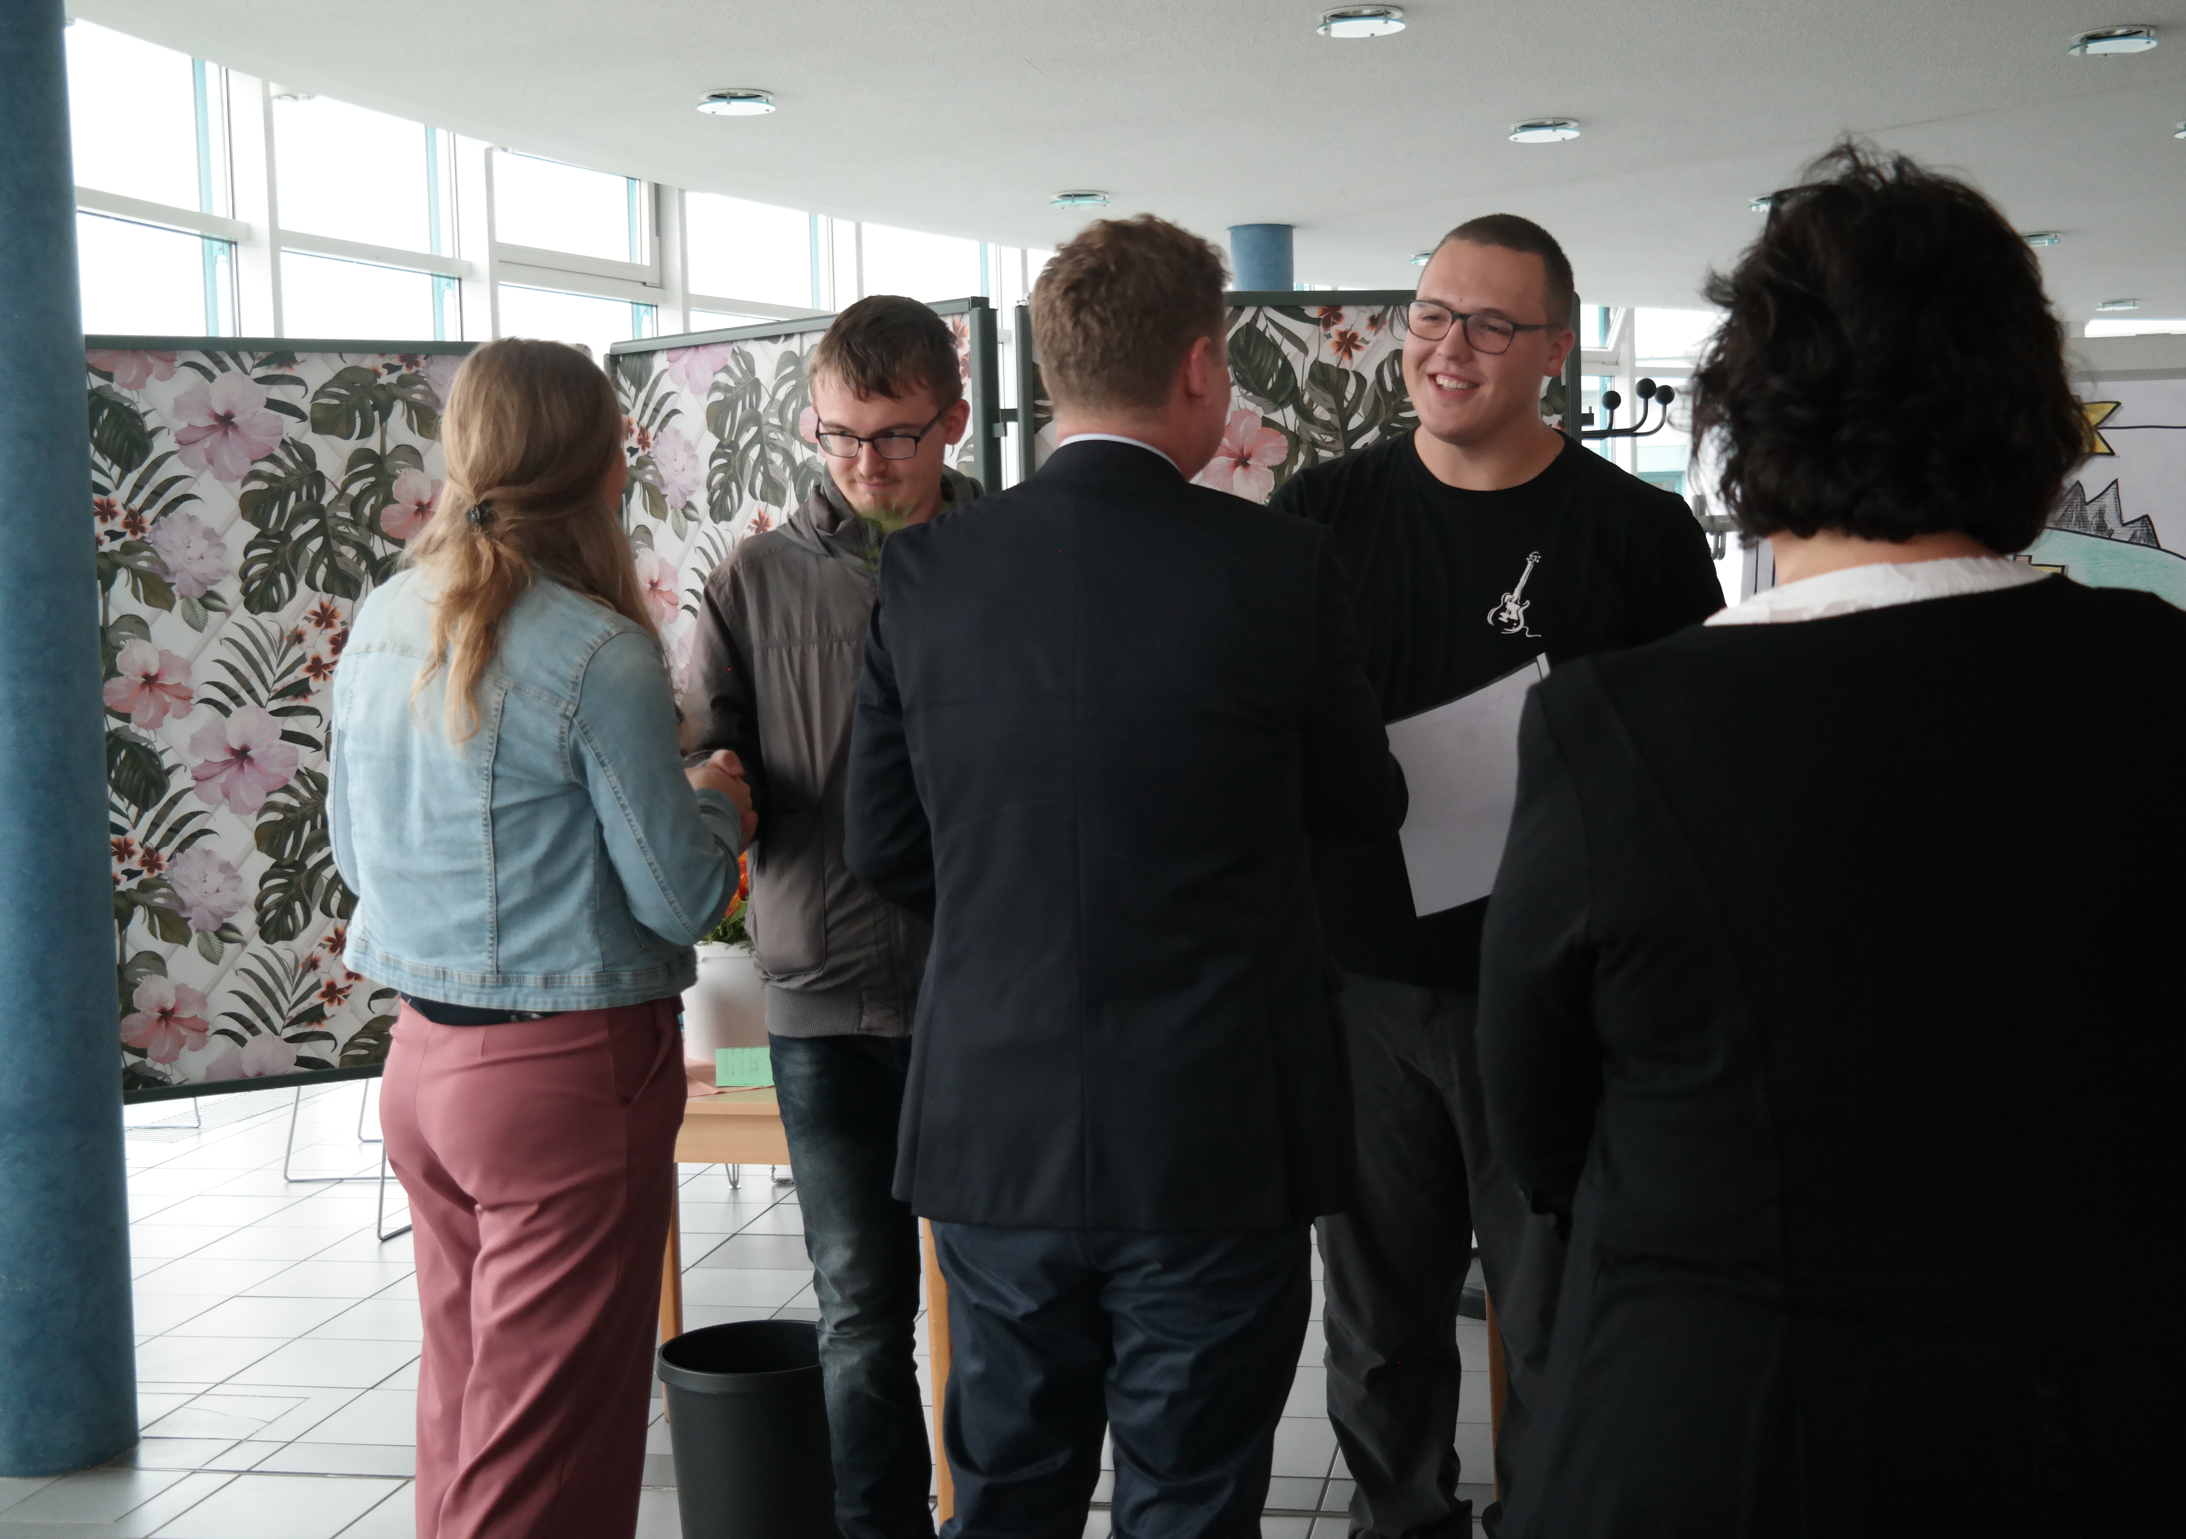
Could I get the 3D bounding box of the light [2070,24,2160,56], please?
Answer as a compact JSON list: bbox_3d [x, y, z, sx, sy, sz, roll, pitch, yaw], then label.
[{"bbox_3d":[3.068,-2.187,7.900,0.247,0.045,0.247,-1,4,11],"label":"light"}]

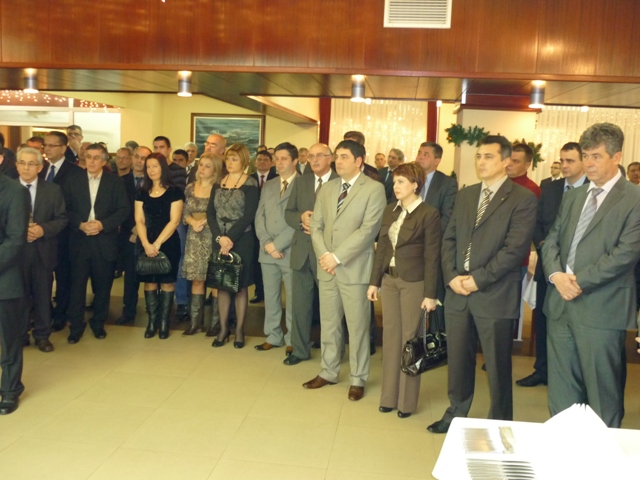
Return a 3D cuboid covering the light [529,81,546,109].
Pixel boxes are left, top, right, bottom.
[{"bbox_3d":[1.852,-1.235,5.195,0.130,0.240,0.130,3,7,7],"label":"light"}]

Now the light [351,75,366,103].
[{"bbox_3d":[0.354,-1.385,5.622,0.120,0.220,0.120,3,7,0],"label":"light"}]

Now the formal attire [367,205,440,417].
[{"bbox_3d":[0.578,0.420,4.093,0.480,1.390,0.310,8,9,42],"label":"formal attire"}]

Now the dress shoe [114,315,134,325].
[{"bbox_3d":[-1.926,0.771,6.152,0.110,0.110,0.290,8,9,37],"label":"dress shoe"}]

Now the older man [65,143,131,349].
[{"bbox_3d":[-2.015,0.020,5.469,0.550,1.734,0.380,2,7,-9],"label":"older man"}]

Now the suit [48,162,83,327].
[{"bbox_3d":[-2.451,0.029,5.756,0.550,1.593,0.340,4,7,13],"label":"suit"}]

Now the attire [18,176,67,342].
[{"bbox_3d":[-2.429,0.168,5.182,0.530,1.400,0.330,2,7,-2],"label":"attire"}]

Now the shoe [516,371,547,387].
[{"bbox_3d":[1.695,1.089,4.849,0.290,0.115,0.105,0,8,-18],"label":"shoe"}]

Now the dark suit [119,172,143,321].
[{"bbox_3d":[-1.795,0.061,6.107,0.530,1.500,0.340,5,8,21],"label":"dark suit"}]

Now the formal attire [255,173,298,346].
[{"bbox_3d":[-0.352,0.166,5.378,0.540,1.490,0.340,6,8,31],"label":"formal attire"}]

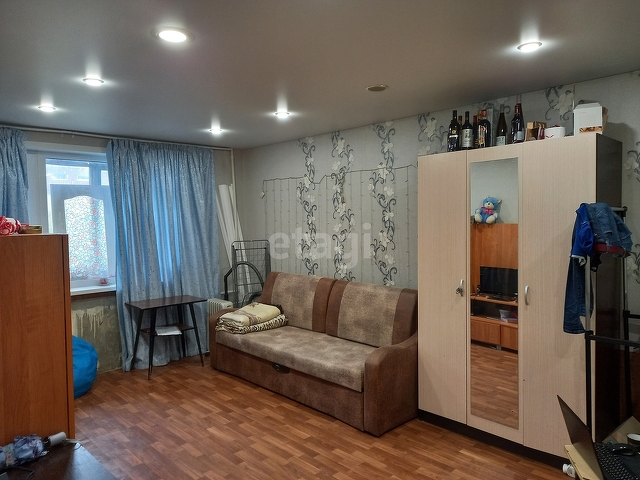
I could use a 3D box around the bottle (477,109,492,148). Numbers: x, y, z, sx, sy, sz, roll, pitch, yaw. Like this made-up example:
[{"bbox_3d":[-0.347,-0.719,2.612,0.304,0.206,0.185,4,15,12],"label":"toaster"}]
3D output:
[{"bbox_3d":[1.129,-0.753,3.168,0.083,0.271,0.083,-1,2,0],"label":"bottle"}]

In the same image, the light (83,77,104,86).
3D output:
[{"bbox_3d":[-1.479,-1.026,3.022,0.116,0.025,0.116,-3,3,-44],"label":"light"}]

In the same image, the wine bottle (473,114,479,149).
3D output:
[{"bbox_3d":[1.126,-0.761,3.336,0.075,0.274,0.075,0,2,19],"label":"wine bottle"}]

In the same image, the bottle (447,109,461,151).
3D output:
[{"bbox_3d":[0.967,-0.776,3.326,0.082,0.308,0.082,0,2,16],"label":"bottle"}]

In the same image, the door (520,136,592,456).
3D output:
[{"bbox_3d":[1.448,0.359,2.808,0.022,1.931,0.411,-3,3,-44],"label":"door"}]

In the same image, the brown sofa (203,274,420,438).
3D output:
[{"bbox_3d":[-0.066,0.883,4.398,0.919,0.964,2.275,-3,3,-44],"label":"brown sofa"}]

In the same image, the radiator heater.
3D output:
[{"bbox_3d":[-1.144,1.020,5.279,0.160,0.650,0.420,-3,3,-44],"label":"radiator heater"}]

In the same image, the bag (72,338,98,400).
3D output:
[{"bbox_3d":[-2.382,1.104,4.093,0.740,0.610,0.740,-3,3,-44],"label":"bag"}]

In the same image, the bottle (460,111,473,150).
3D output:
[{"bbox_3d":[1.043,-0.763,3.263,0.080,0.286,0.080,0,2,18],"label":"bottle"}]

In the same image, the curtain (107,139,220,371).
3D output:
[{"bbox_3d":[-1.673,0.160,5.135,1.242,2.375,0.160,-3,3,-44],"label":"curtain"}]

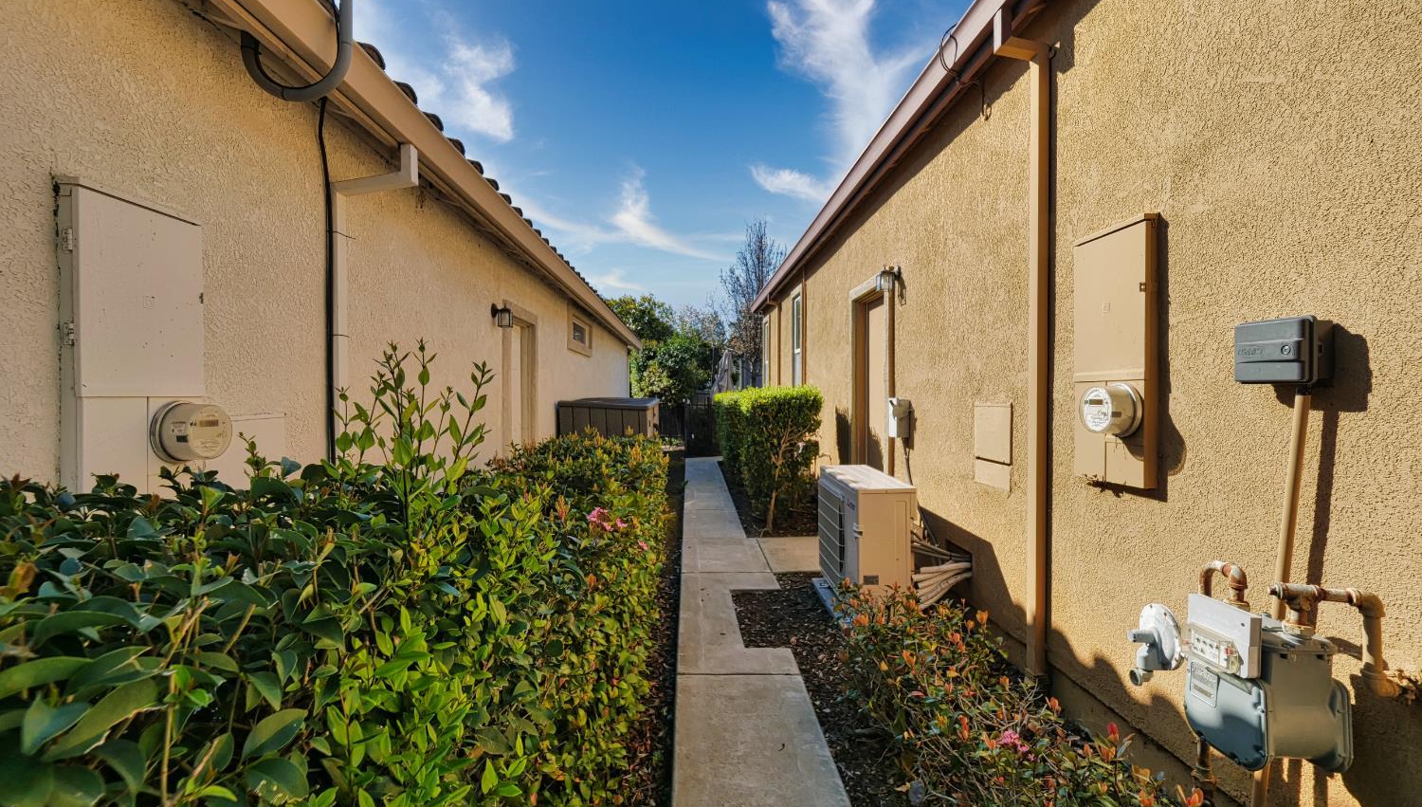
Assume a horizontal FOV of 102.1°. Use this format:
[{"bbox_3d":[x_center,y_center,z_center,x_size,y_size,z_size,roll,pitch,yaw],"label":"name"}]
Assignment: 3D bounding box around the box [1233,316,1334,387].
[{"bbox_3d":[1.503,-0.132,1.528,0.085,0.175,0.195,0,1,-2],"label":"box"}]

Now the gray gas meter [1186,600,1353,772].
[{"bbox_3d":[1.356,0.670,1.415,0.225,0.345,0.210,0,1,-2],"label":"gray gas meter"}]

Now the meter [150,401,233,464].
[{"bbox_3d":[-1.548,0.084,1.708,0.135,0.186,0.185,0,1,-2],"label":"meter"}]

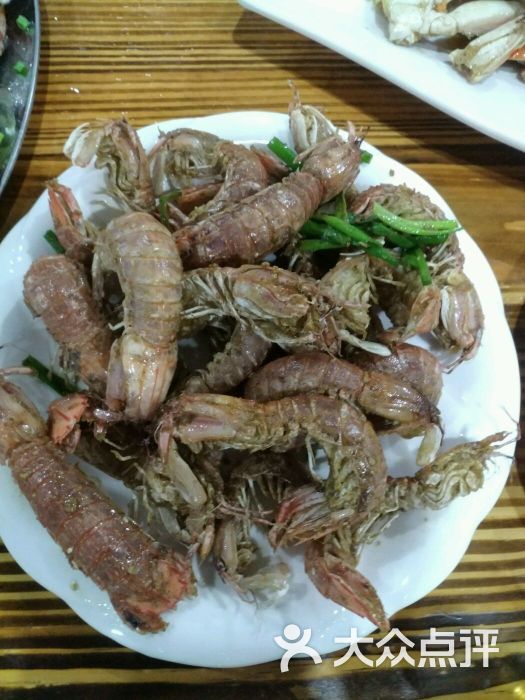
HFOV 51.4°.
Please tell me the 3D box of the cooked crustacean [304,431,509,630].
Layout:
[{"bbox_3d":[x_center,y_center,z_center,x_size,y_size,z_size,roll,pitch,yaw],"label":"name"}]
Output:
[{"bbox_3d":[0.072,0.076,0.268,0.049,0.032,0.106,35,74,12],"label":"cooked crustacean"}]

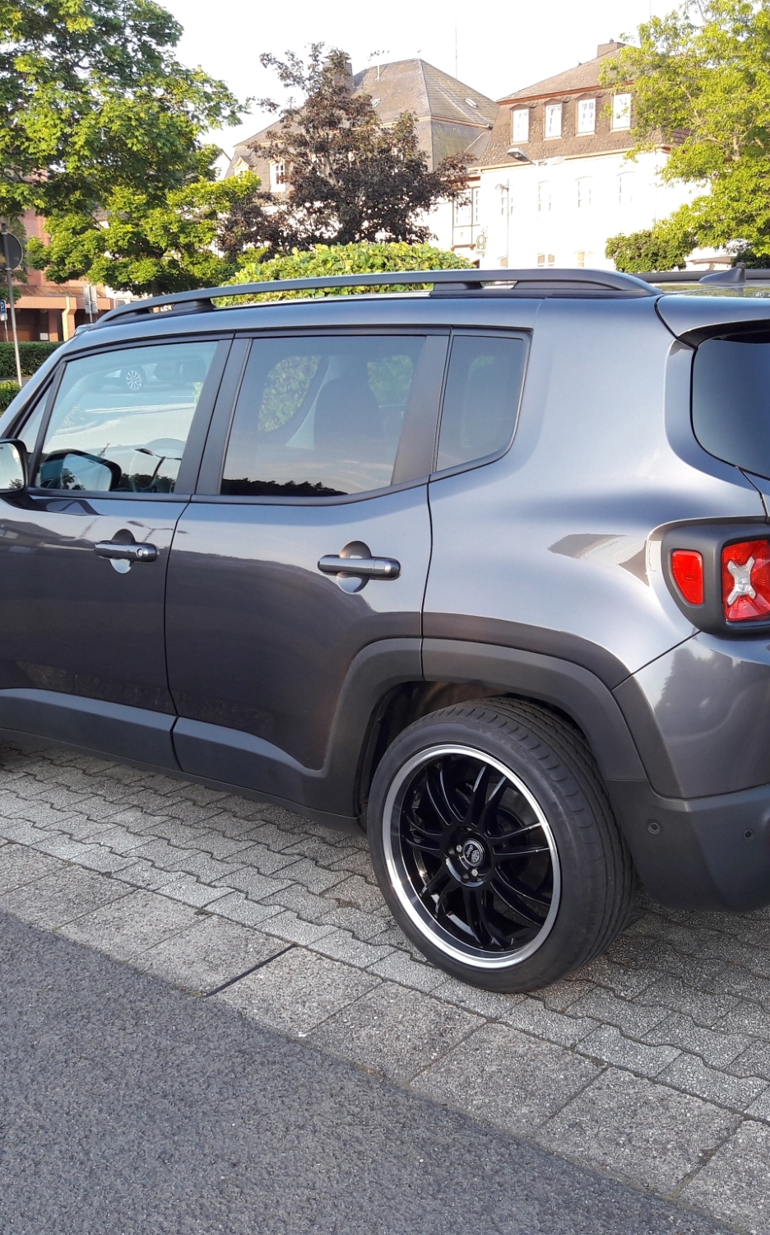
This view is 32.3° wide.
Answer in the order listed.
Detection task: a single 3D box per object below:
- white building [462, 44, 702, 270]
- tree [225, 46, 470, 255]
[{"bbox_3d":[9.700,-19.700,64.000,10.500,12.500,9.000,7,13,37],"label":"white building"},{"bbox_3d":[-0.867,-9.532,32.625,6.200,9.000,6.200,-1,10,0],"label":"tree"}]

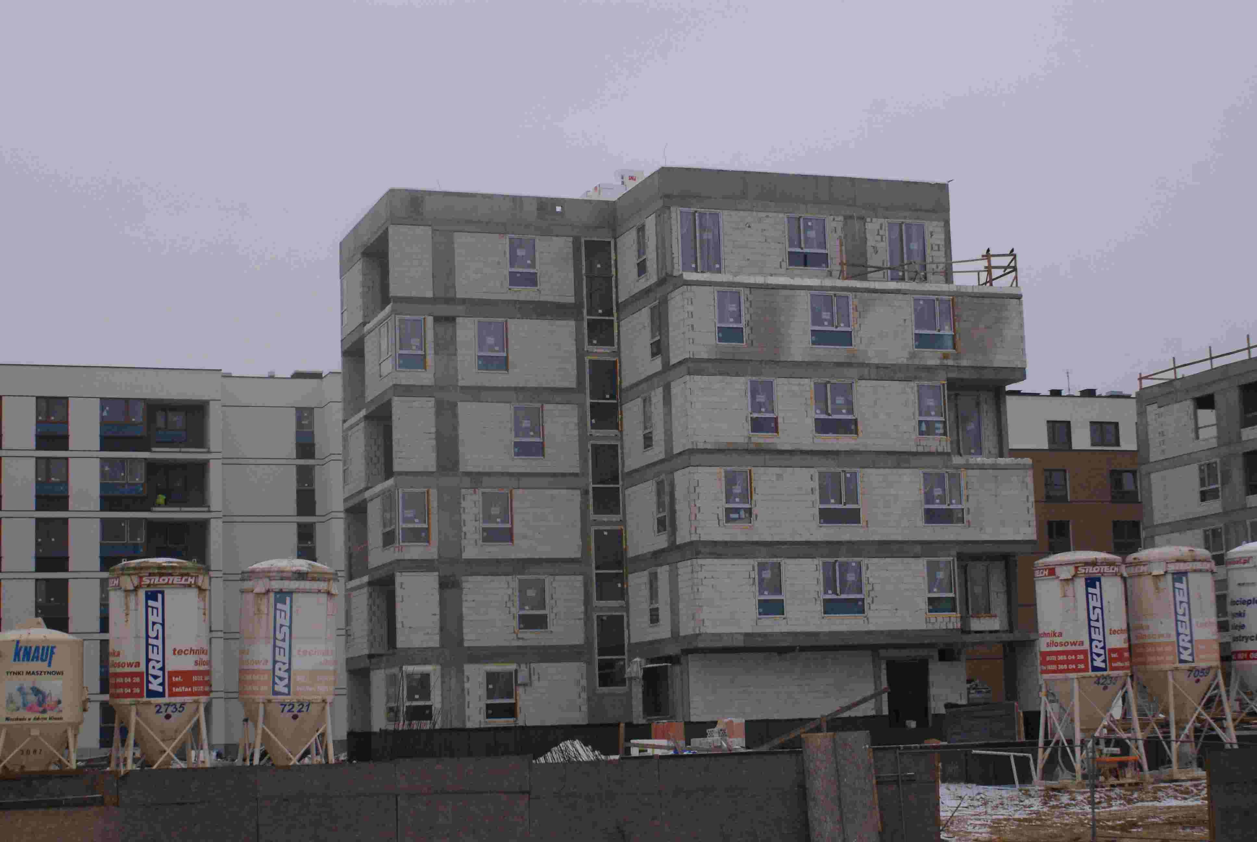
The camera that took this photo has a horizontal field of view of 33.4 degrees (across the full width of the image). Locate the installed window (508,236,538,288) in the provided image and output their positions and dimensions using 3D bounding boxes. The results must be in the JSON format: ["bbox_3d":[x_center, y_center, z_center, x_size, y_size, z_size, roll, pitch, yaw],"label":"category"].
[{"bbox_3d":[-3.550,-5.330,70.531,0.980,1.740,0.100,1,-9,-20],"label":"installed window"}]

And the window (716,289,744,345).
[{"bbox_3d":[3.283,-3.360,67.737,0.957,1.779,0.120,1,-9,-18],"label":"window"}]

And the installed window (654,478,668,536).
[{"bbox_3d":[1.077,2.791,68.796,0.120,1.782,1.085,1,-9,-19],"label":"installed window"}]

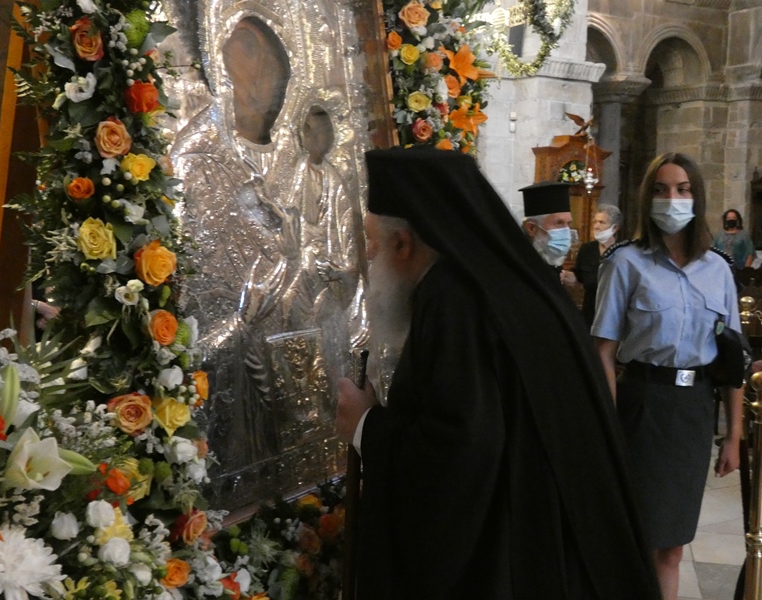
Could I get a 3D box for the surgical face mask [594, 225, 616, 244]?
[{"bbox_3d":[1.383,-0.408,6.150,0.085,0.110,0.130,-3,6,-28],"label":"surgical face mask"}]

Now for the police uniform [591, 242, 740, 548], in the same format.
[{"bbox_3d":[0.847,0.290,2.960,0.430,0.920,0.270,0,5,-3],"label":"police uniform"}]

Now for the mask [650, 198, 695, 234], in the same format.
[{"bbox_3d":[0.842,-0.241,2.870,0.130,0.105,0.080,1,5,16],"label":"mask"}]

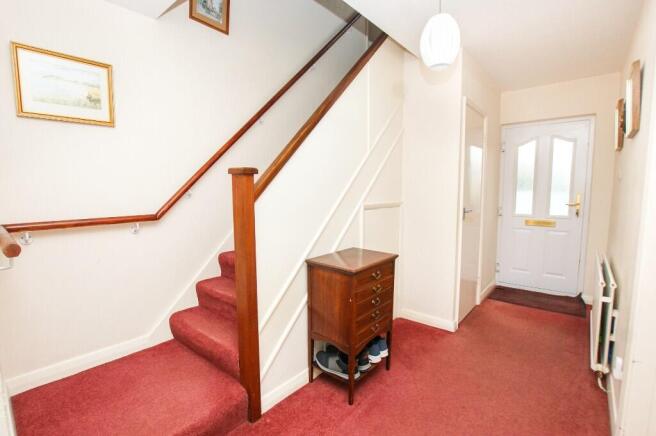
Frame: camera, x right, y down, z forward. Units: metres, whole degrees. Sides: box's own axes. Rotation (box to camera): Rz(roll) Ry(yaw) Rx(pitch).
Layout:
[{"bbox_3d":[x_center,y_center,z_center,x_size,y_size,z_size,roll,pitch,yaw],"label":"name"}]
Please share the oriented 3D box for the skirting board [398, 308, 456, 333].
[{"bbox_3d":[0.905,0.938,2.517,0.495,0.090,0.018,3,6,36],"label":"skirting board"}]

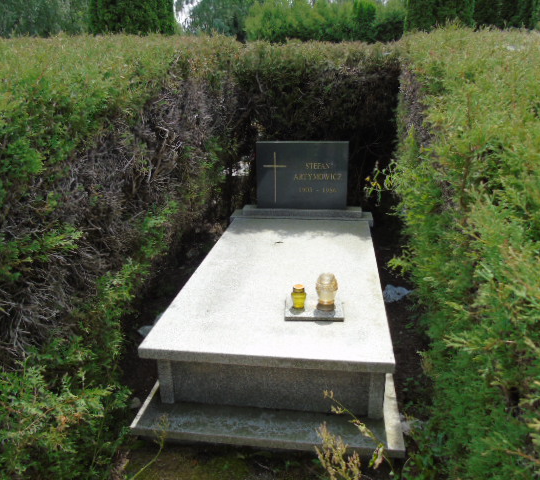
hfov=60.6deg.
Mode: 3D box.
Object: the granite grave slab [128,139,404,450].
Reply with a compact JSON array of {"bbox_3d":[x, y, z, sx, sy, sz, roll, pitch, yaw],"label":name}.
[{"bbox_3d":[0.098,0.049,2.610,1.102,0.920,1.994,1,20,8],"label":"granite grave slab"}]

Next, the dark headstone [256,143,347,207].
[{"bbox_3d":[0.233,-0.471,3.391,0.664,0.485,0.070,1,20,8],"label":"dark headstone"}]

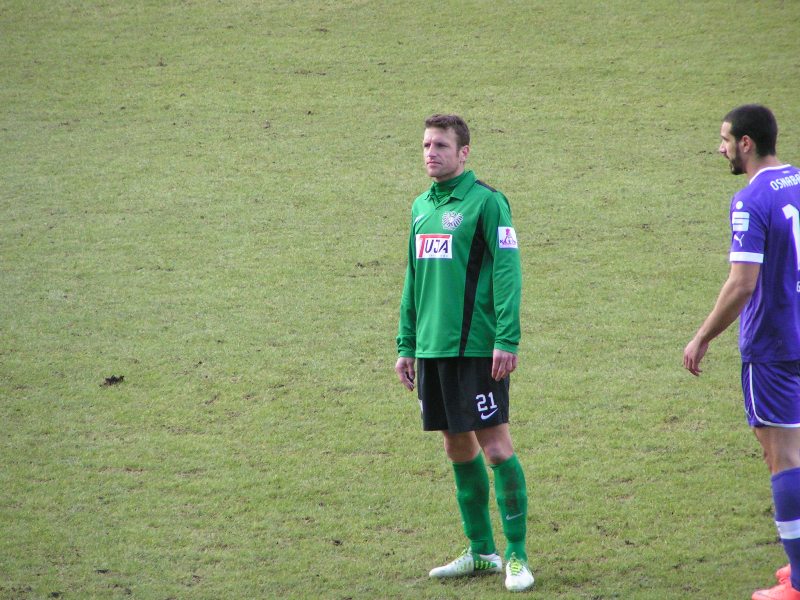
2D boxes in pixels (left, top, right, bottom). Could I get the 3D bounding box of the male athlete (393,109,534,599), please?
[{"bbox_3d":[0.256,0.194,33.800,0.550,1.830,0.420,6,14,39],"label":"male athlete"}]

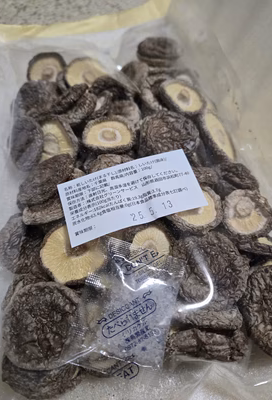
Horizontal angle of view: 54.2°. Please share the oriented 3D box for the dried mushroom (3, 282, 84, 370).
[{"bbox_3d":[-0.046,0.062,0.131,0.038,0.022,0.038,6,64,-13],"label":"dried mushroom"}]

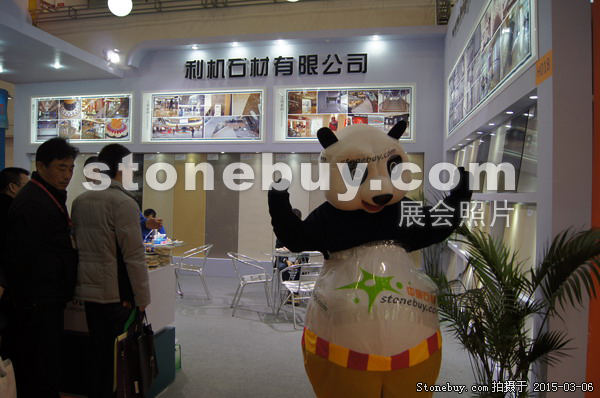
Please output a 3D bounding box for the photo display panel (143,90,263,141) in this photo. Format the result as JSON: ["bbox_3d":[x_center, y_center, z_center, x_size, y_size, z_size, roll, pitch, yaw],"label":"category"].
[{"bbox_3d":[-1.786,-1.501,8.113,2.370,0.962,0.070,1,0,10],"label":"photo display panel"}]

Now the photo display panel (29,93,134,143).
[{"bbox_3d":[-4.181,-1.523,8.535,2.211,0.929,0.070,1,0,10],"label":"photo display panel"}]

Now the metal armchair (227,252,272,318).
[{"bbox_3d":[-0.623,1.040,5.629,0.580,0.735,0.555,1,0,-10],"label":"metal armchair"}]

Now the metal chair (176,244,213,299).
[{"bbox_3d":[-1.519,1.026,6.395,0.580,0.735,0.555,1,0,-14],"label":"metal chair"}]

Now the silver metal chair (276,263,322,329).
[{"bbox_3d":[0.078,1.051,5.158,0.555,0.735,0.580,1,0,-21],"label":"silver metal chair"}]

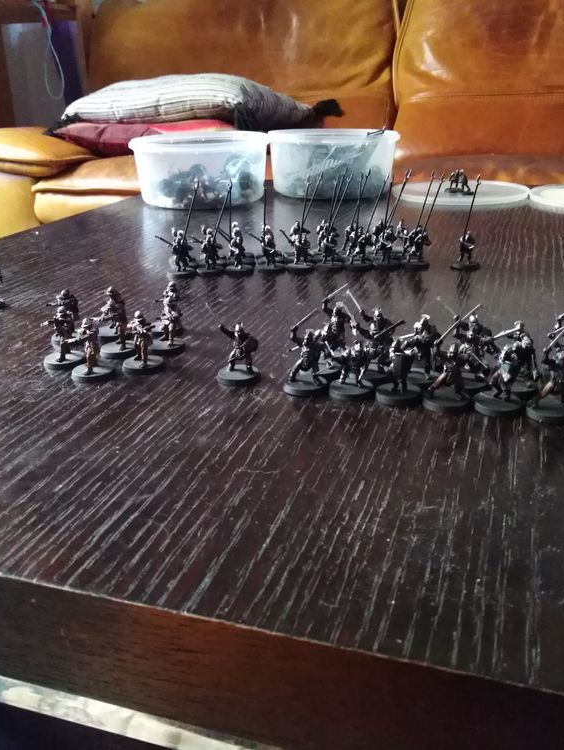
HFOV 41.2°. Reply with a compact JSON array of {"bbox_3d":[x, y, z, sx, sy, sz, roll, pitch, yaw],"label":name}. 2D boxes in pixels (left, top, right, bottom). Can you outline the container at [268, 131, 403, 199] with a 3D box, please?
[{"bbox_3d":[0.072,-0.299,1.055,0.182,0.078,0.182,-1,22,0],"label":"container"}]

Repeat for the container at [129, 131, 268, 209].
[{"bbox_3d":[-0.108,-0.275,0.996,0.181,0.079,0.181,-1,22,0],"label":"container"}]

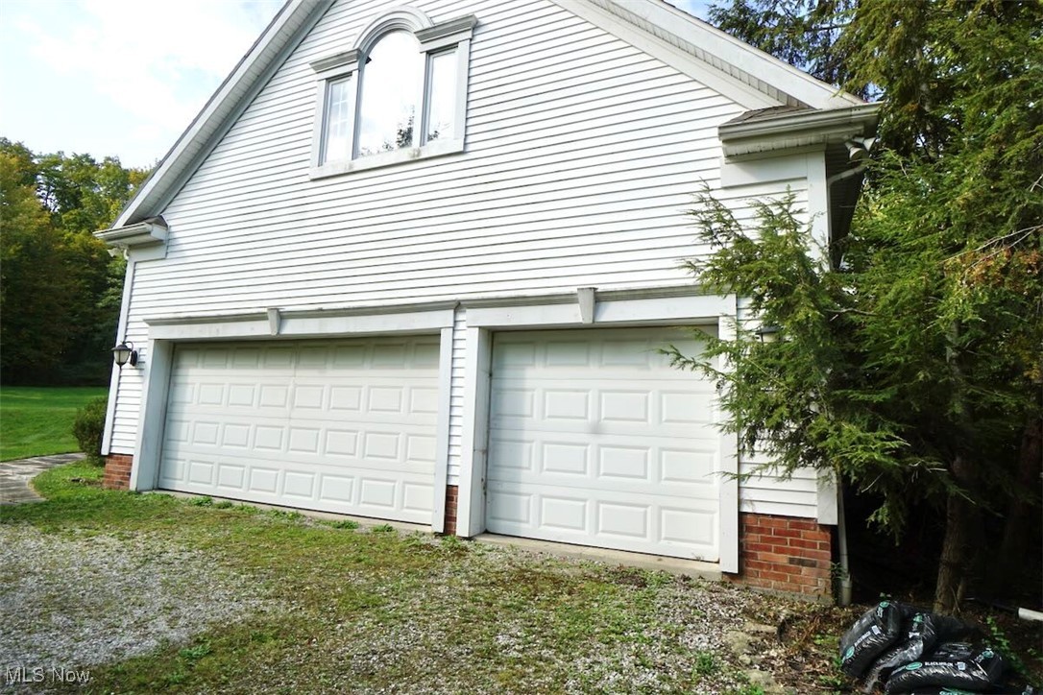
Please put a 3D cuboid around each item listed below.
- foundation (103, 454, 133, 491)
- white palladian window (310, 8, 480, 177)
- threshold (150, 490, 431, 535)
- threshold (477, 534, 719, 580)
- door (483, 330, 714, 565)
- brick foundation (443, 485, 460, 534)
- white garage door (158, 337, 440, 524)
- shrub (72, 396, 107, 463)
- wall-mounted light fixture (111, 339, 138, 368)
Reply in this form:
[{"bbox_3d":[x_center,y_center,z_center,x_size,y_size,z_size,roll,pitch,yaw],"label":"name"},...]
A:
[{"bbox_3d":[-5.731,1.787,7.955,0.660,0.485,0.200,-1,-8,24],"label":"foundation"},{"bbox_3d":[-1.625,-3.139,6.614,2.505,2.030,0.130,-1,-8,24],"label":"white palladian window"},{"bbox_3d":[-3.057,1.996,6.783,4.830,0.073,0.280,-1,-8,24],"label":"threshold"},{"bbox_3d":[0.627,1.926,5.126,2.350,0.078,0.280,-1,-8,24],"label":"threshold"},{"bbox_3d":[0.730,0.861,5.403,2.360,2.115,0.070,-1,-8,24],"label":"door"},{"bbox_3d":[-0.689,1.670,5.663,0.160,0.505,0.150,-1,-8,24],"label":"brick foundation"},{"bbox_3d":[-2.958,0.933,7.061,4.860,2.115,0.070,-1,-8,24],"label":"white garage door"},{"bbox_3d":[-7.554,1.531,10.047,0.960,1.280,0.960,-1,-8,24],"label":"shrub"},{"bbox_3d":[-5.686,0.107,7.867,0.235,0.390,0.330,-1,-8,24],"label":"wall-mounted light fixture"}]

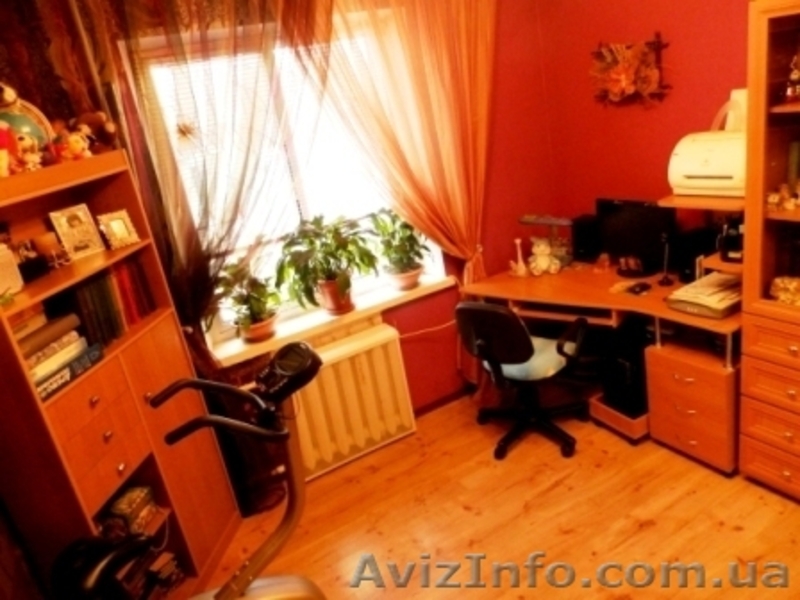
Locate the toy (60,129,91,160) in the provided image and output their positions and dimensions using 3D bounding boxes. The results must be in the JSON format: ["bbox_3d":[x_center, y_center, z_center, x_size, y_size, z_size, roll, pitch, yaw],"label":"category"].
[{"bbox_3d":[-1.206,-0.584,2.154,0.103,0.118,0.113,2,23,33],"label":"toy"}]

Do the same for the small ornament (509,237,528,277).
[{"bbox_3d":[0.728,-0.281,3.602,0.094,0.231,0.118,-16,20,-15],"label":"small ornament"}]

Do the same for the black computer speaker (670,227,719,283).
[{"bbox_3d":[1.583,-0.229,3.060,0.172,0.251,0.133,-15,18,-13],"label":"black computer speaker"}]

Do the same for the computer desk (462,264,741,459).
[{"bbox_3d":[1.181,0.287,3.242,0.866,0.738,1.506,-20,21,-25],"label":"computer desk"}]

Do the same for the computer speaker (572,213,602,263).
[{"bbox_3d":[1.187,-0.377,3.588,0.162,0.261,0.162,-20,21,-25],"label":"computer speaker"}]

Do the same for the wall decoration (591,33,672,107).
[{"bbox_3d":[1.210,-1.221,3.041,0.059,0.359,0.453,-20,21,-25],"label":"wall decoration"}]

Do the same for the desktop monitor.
[{"bbox_3d":[1.318,-0.342,3.195,0.177,0.413,0.482,-20,21,-25],"label":"desktop monitor"}]

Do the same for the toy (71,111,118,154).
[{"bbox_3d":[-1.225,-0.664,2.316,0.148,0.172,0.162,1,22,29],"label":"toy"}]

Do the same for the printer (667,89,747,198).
[{"bbox_3d":[1.387,-0.657,2.399,0.315,0.374,0.374,-20,21,-25],"label":"printer"}]

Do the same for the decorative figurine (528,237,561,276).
[{"bbox_3d":[0.865,-0.274,3.521,0.177,0.226,0.148,-2,21,23],"label":"decorative figurine"}]

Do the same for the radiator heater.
[{"bbox_3d":[-0.272,0.568,3.253,0.699,0.640,0.148,-20,21,-25],"label":"radiator heater"}]

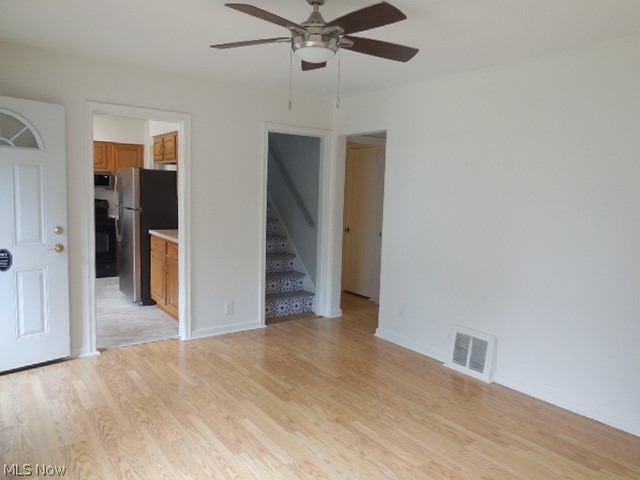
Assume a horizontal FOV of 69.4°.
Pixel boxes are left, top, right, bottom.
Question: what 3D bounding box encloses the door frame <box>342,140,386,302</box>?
[{"bbox_3d":[0.564,-0.272,6.379,0.118,2.116,0.858,-3,8,-36],"label":"door frame"}]

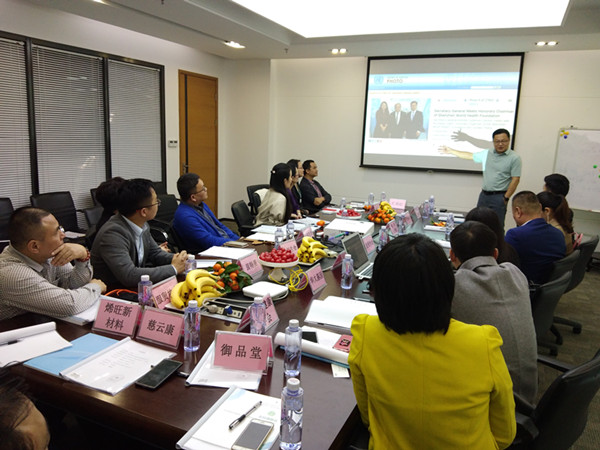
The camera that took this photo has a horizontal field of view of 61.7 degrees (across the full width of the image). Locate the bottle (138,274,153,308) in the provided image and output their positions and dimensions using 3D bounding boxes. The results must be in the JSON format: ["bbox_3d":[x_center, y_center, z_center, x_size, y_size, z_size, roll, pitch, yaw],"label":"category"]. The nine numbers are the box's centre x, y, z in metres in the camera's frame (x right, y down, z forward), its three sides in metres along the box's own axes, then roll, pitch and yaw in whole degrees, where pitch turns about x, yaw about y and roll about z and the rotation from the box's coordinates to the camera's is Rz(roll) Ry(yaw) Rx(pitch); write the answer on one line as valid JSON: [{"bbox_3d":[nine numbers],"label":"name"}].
[{"bbox_3d":[-0.648,0.303,2.113,0.056,0.180,0.056,2,10,0],"label":"bottle"}]

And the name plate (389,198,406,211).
[{"bbox_3d":[1.119,-0.236,5.727,0.184,0.110,0.087,6,11,22],"label":"name plate"}]

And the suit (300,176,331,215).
[{"bbox_3d":[0.134,-0.233,5.801,0.400,0.620,0.500,6,11,22],"label":"suit"}]

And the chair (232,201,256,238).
[{"bbox_3d":[-0.327,0.250,4.614,0.600,0.920,0.600,4,10,12],"label":"chair"}]

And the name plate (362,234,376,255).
[{"bbox_3d":[0.454,0.122,3.412,0.085,0.107,0.200,7,11,23],"label":"name plate"}]

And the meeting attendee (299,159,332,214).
[{"bbox_3d":[0.251,-0.108,5.815,0.700,1.220,0.520,7,11,23],"label":"meeting attendee"}]

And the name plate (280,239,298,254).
[{"bbox_3d":[-0.081,0.161,3.257,0.087,0.110,0.184,6,11,22],"label":"name plate"}]

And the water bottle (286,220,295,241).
[{"bbox_3d":[-0.067,0.059,3.586,0.056,0.180,0.056,2,10,0],"label":"water bottle"}]

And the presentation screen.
[{"bbox_3d":[1.961,-1.588,7.212,2.130,1.630,0.050,6,11,22],"label":"presentation screen"}]

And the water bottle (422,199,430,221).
[{"bbox_3d":[1.271,-0.155,5.056,0.056,0.180,0.056,2,10,0],"label":"water bottle"}]

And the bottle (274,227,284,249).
[{"bbox_3d":[-0.133,0.115,3.261,0.056,0.180,0.056,2,10,0],"label":"bottle"}]

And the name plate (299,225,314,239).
[{"bbox_3d":[0.049,0.070,3.792,0.087,0.110,0.184,6,11,22],"label":"name plate"}]

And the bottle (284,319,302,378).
[{"bbox_3d":[-0.020,0.387,1.599,0.055,0.177,0.055,2,10,0],"label":"bottle"}]

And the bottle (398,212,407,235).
[{"bbox_3d":[0.819,-0.006,4.024,0.055,0.177,0.055,7,11,23],"label":"bottle"}]

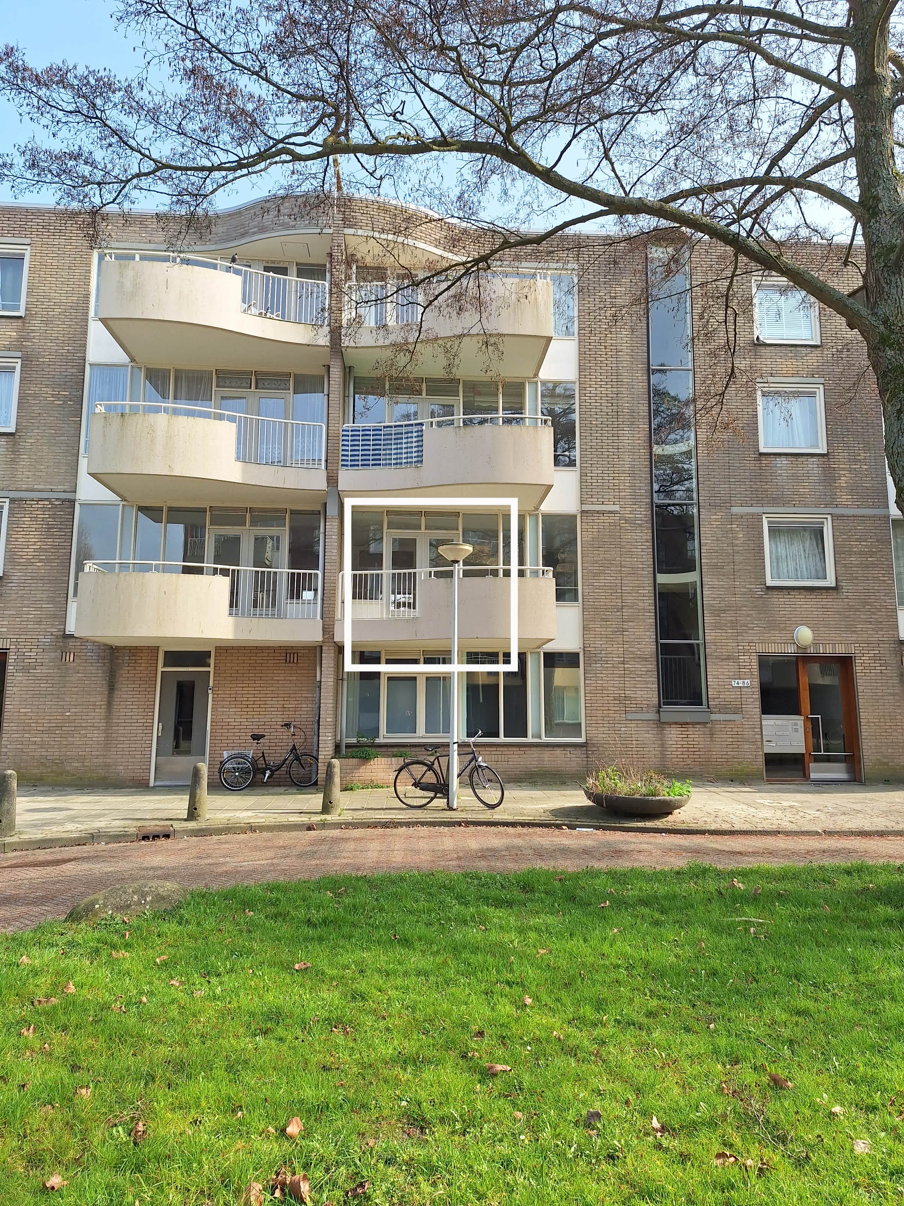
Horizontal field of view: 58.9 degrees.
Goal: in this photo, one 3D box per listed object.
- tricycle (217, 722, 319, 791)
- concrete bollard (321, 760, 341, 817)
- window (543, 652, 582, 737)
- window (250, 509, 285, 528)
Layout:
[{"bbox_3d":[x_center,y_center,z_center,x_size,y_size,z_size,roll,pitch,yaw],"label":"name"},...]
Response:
[{"bbox_3d":[-3.209,2.732,14.369,1.780,1.138,0.750,2,-8,-14],"label":"tricycle"},{"bbox_3d":[-1.704,2.613,11.389,0.250,0.771,0.250,2,-9,-8],"label":"concrete bollard"},{"bbox_3d":[2.111,1.758,15.309,0.758,1.628,0.080,1,-8,-5],"label":"window"},{"bbox_3d":[-3.507,-1.611,15.219,0.689,0.385,0.120,1,-8,-4],"label":"window"}]

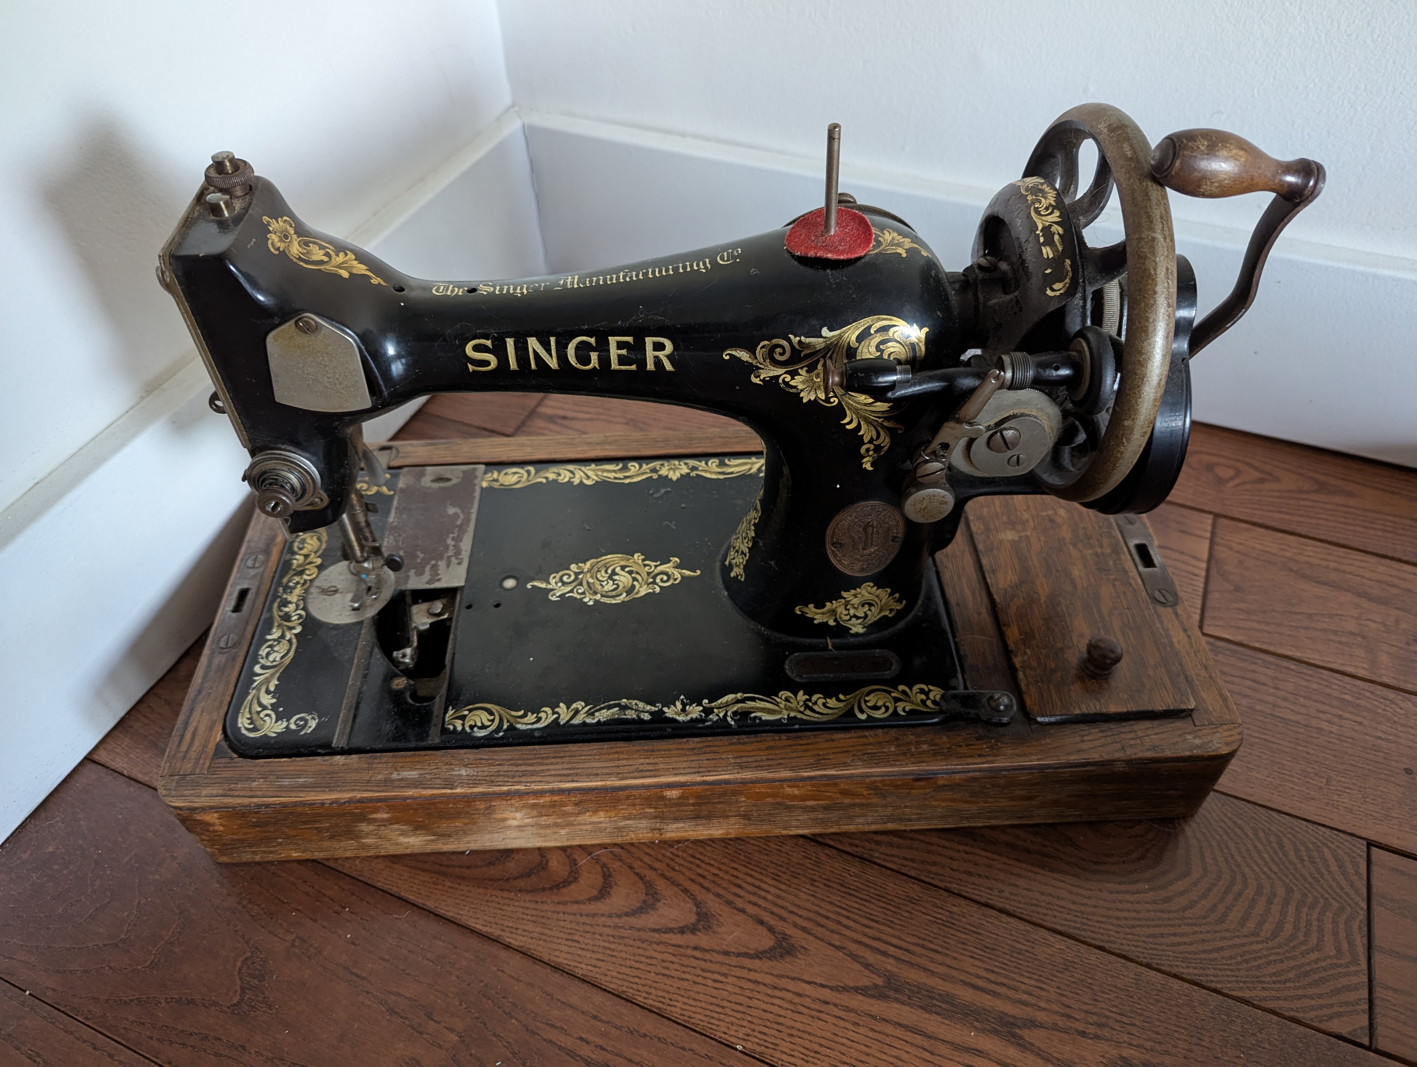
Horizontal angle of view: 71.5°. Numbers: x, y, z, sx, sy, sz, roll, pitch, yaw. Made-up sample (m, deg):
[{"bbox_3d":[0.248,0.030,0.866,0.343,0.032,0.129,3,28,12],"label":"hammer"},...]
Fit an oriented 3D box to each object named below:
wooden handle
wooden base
[{"bbox_3d":[0.161,-0.113,0.303,0.052,0.021,0.021,6,47,-6],"label":"wooden handle"},{"bbox_3d":[-0.005,0.039,0.486,0.447,0.052,0.212,-3,48,0],"label":"wooden base"}]

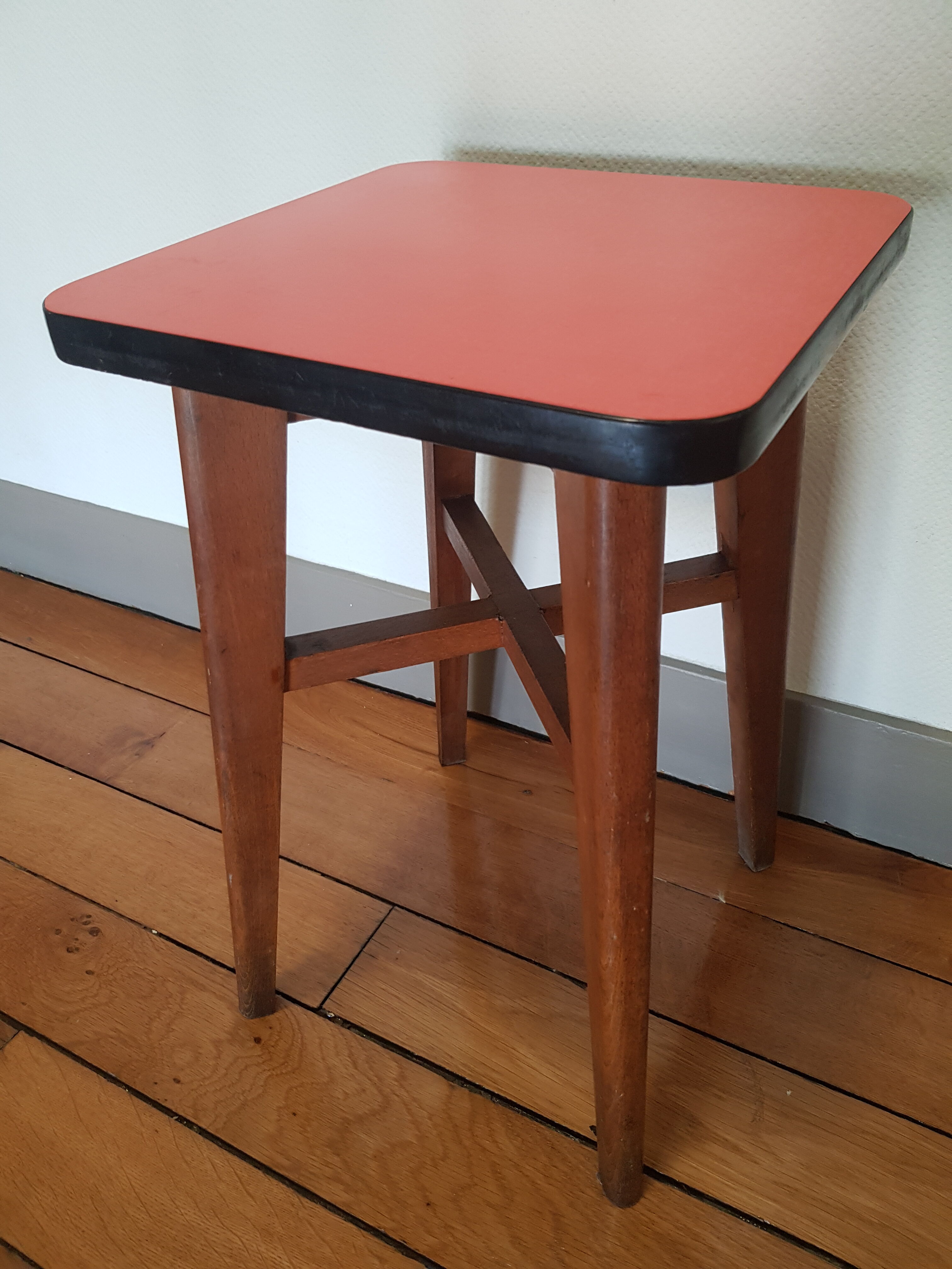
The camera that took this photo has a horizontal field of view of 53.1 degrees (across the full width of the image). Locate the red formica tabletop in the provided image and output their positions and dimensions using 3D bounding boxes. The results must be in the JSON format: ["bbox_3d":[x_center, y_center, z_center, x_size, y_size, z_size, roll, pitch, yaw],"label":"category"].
[{"bbox_3d":[0.014,-0.155,0.405,0.281,0.021,0.281,17,41,25],"label":"red formica tabletop"}]

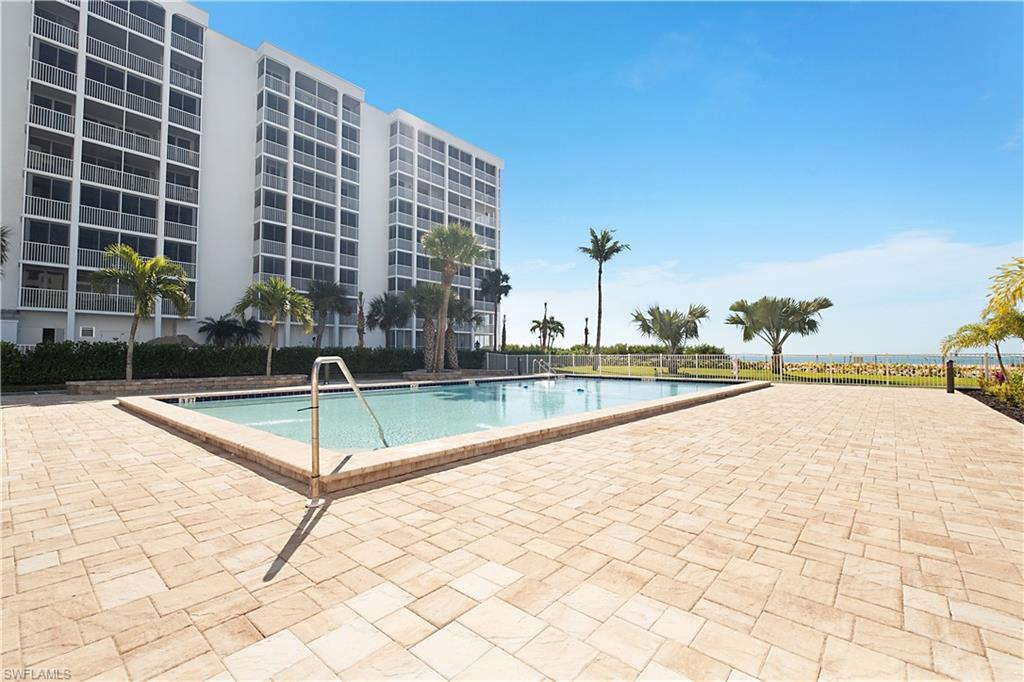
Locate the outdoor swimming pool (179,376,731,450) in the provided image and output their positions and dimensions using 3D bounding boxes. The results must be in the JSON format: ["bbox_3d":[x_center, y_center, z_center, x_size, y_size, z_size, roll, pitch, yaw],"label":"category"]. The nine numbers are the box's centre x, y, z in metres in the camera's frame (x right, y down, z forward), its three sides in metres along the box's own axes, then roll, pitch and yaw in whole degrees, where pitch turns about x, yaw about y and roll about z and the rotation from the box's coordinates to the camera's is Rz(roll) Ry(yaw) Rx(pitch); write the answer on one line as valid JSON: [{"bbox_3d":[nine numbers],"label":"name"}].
[{"bbox_3d":[0.220,1.745,13.097,9.300,0.600,16.100,-2,-3,41],"label":"outdoor swimming pool"}]

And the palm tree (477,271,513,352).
[{"bbox_3d":[-1.470,-2.051,38.095,3.100,8.900,3.000,0,-2,0],"label":"palm tree"}]

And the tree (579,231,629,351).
[{"bbox_3d":[6.536,-3.108,31.628,3.700,10.560,3.600,0,-2,0],"label":"tree"}]

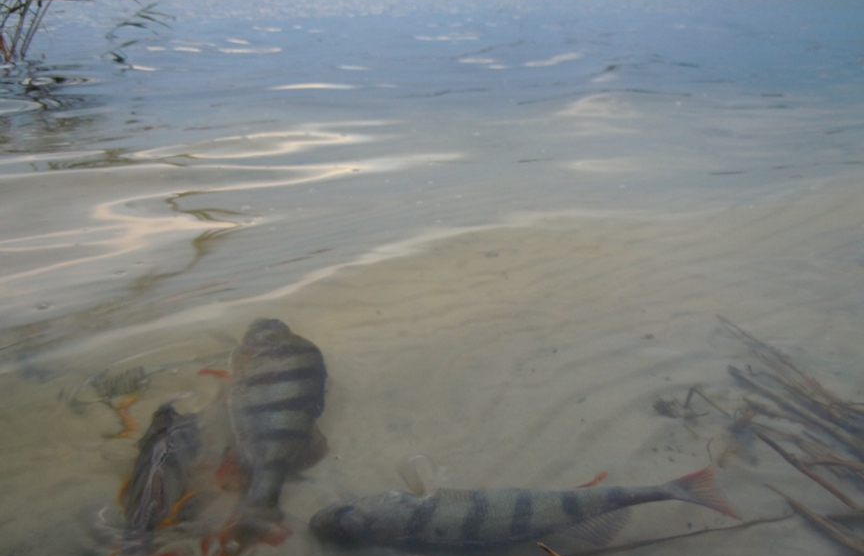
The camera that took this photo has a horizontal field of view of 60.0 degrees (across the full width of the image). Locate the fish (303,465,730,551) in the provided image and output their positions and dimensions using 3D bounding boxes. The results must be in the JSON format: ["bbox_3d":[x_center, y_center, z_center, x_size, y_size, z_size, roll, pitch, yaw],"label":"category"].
[{"bbox_3d":[0.058,0.137,0.446,0.256,0.034,0.053,-2,22,-6],"label":"fish"}]

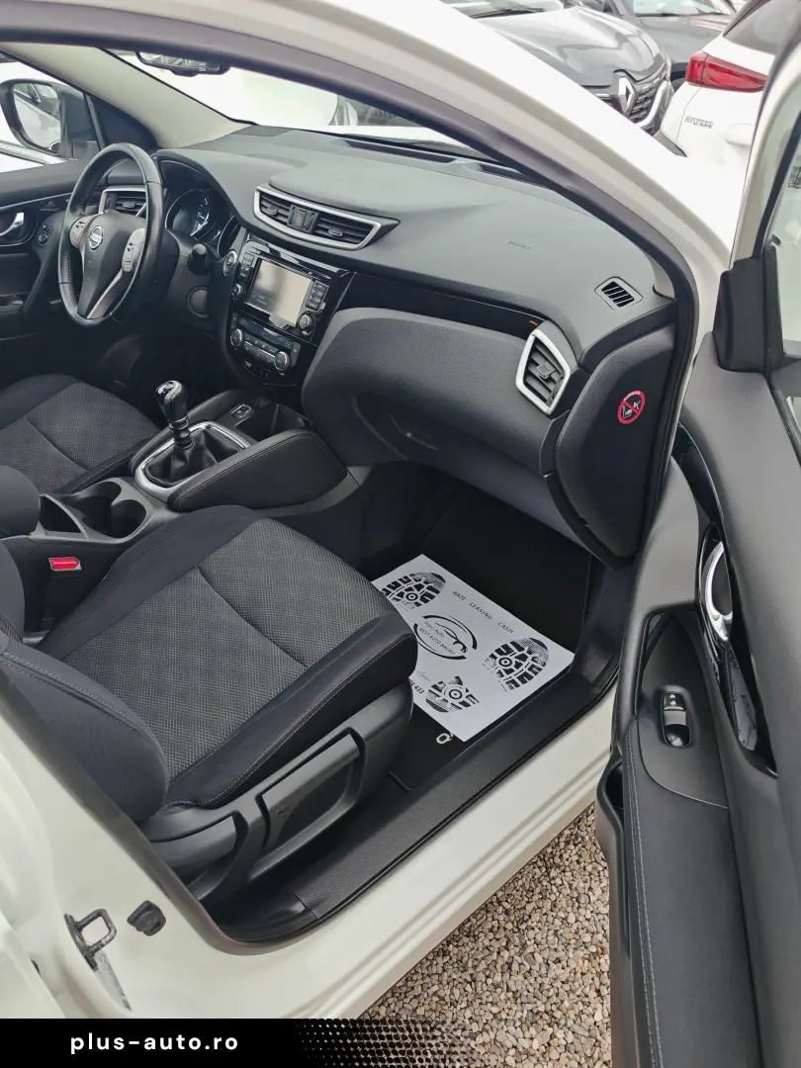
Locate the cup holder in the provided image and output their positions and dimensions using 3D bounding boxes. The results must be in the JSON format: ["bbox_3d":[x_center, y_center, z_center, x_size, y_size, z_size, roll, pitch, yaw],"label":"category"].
[{"bbox_3d":[-0.534,-0.021,1.471,0.113,0.077,0.200,-22,42,-39],"label":"cup holder"}]

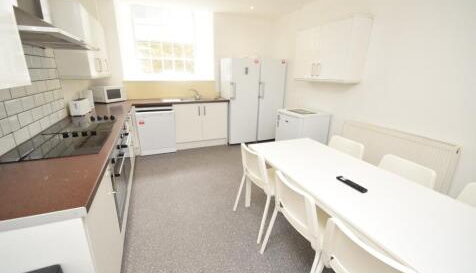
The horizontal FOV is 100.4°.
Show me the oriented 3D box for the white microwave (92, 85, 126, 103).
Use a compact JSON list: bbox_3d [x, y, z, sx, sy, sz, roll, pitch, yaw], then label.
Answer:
[{"bbox_3d":[-2.199,-0.732,3.400,0.320,0.260,0.420,7,18,19],"label":"white microwave"}]

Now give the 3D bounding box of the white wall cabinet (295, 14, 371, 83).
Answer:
[{"bbox_3d":[1.364,-1.249,3.030,0.350,0.770,0.990,-6,19,-23],"label":"white wall cabinet"}]

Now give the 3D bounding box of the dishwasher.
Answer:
[{"bbox_3d":[-1.521,-0.168,3.728,0.600,0.850,0.600,-6,19,-23],"label":"dishwasher"}]

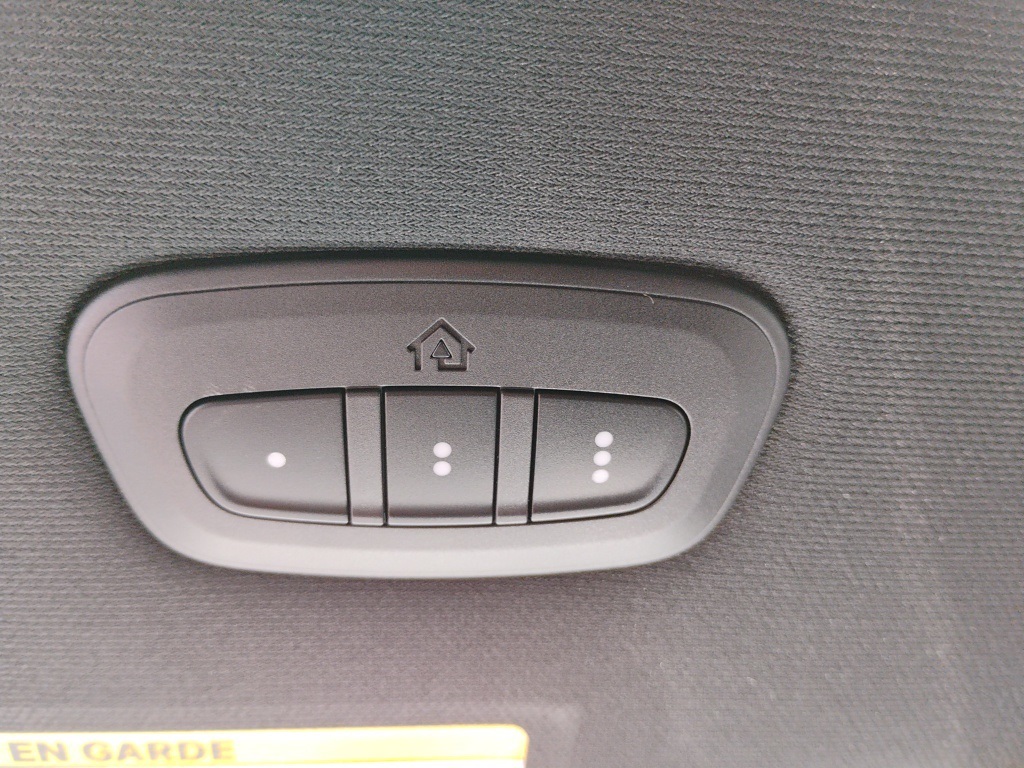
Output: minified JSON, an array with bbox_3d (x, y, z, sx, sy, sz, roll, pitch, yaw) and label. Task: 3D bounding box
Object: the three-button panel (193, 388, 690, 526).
[{"bbox_3d":[-0.008,0.008,0.091,0.055,0.006,0.018,0,-64,-5],"label":"three-button panel"}]

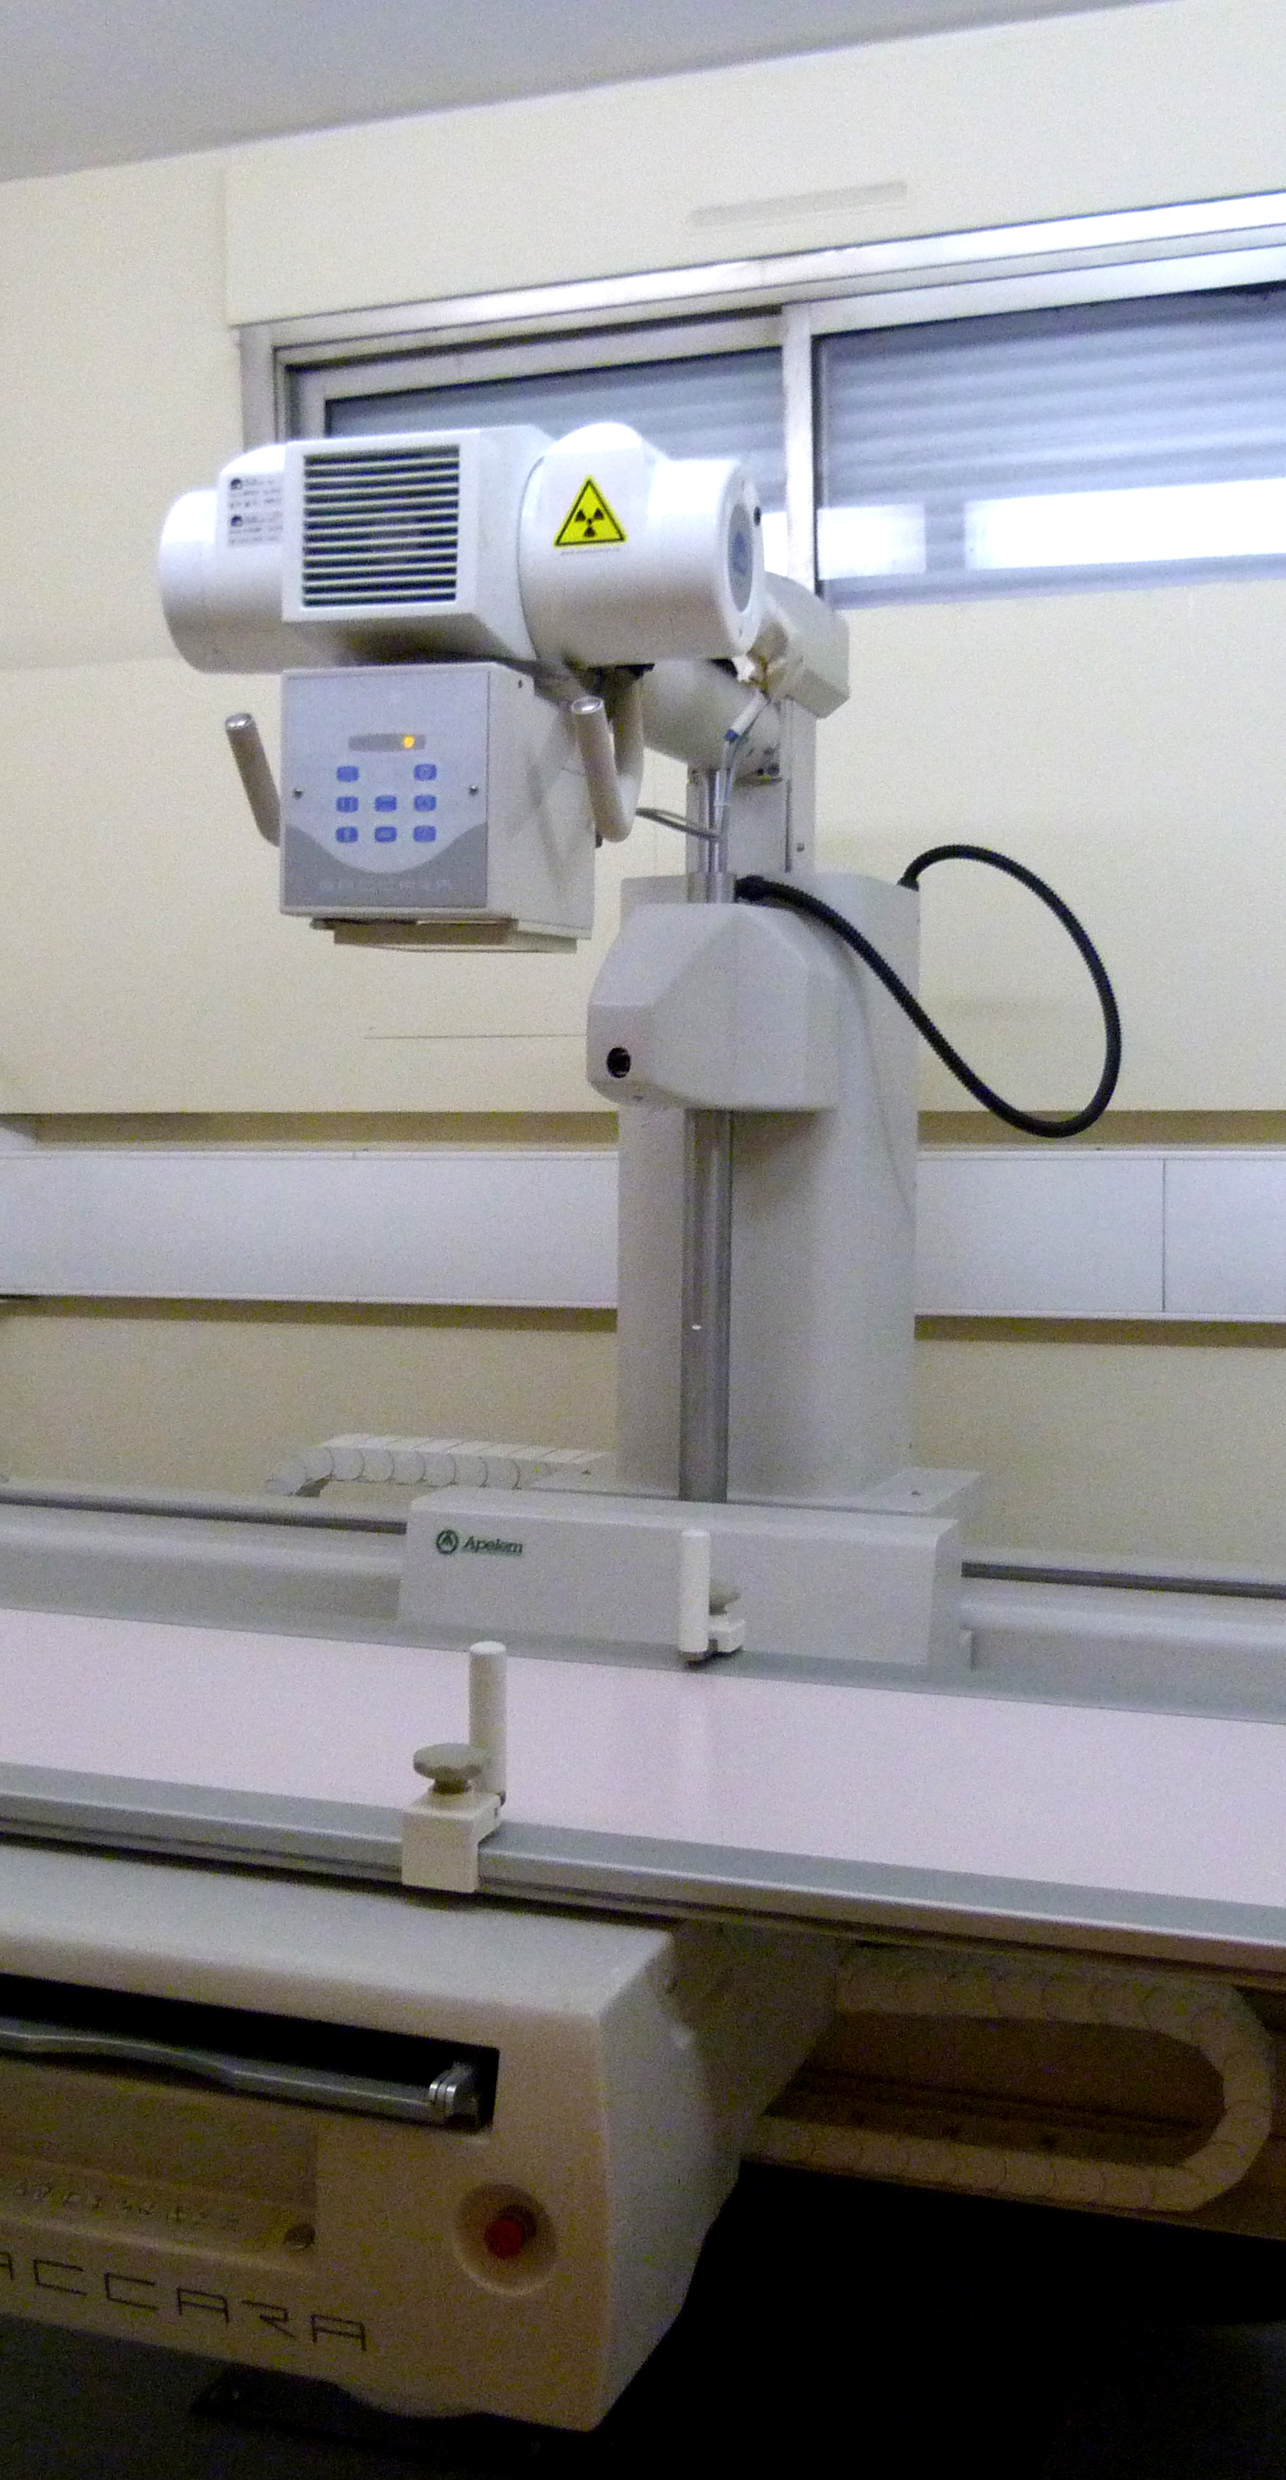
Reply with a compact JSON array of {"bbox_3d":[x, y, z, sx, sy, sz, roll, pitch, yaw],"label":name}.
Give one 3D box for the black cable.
[{"bbox_3d":[0.301,-0.255,2.421,0.350,0.307,0.220,1,4,20],"label":"black cable"}]

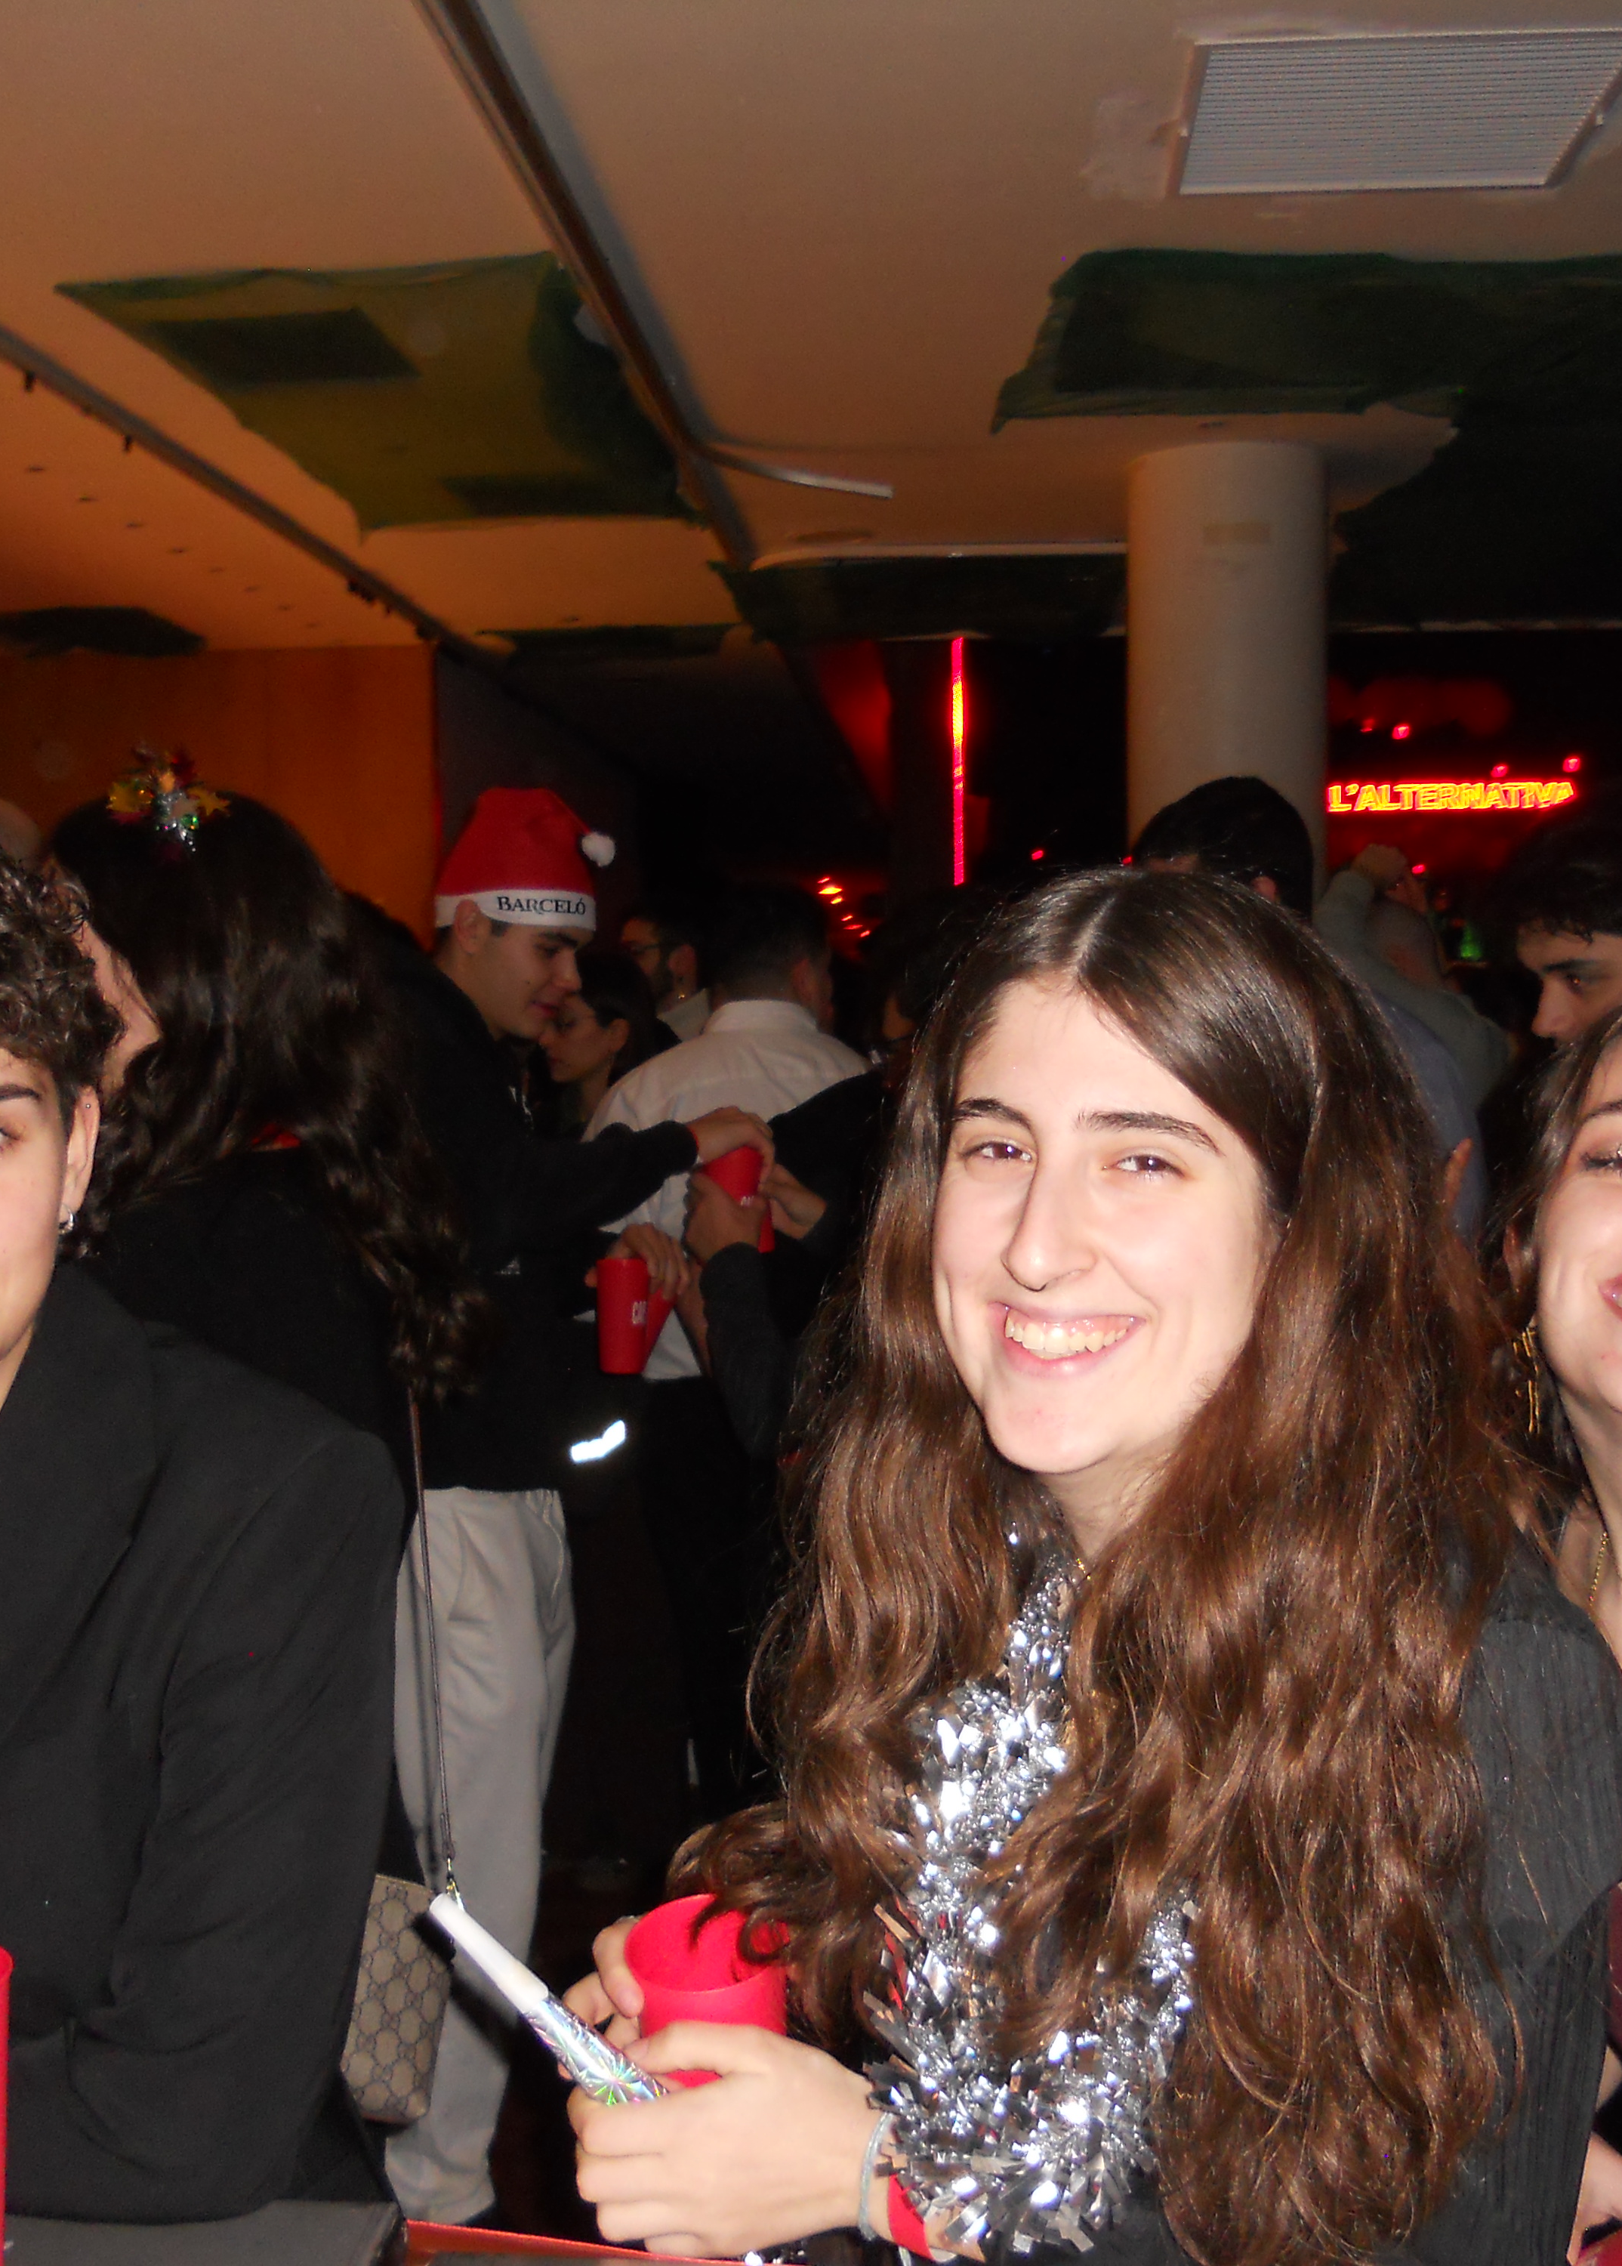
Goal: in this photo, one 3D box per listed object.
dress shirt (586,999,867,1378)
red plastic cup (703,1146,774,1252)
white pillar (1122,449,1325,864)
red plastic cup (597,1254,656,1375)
[{"bbox_3d":[-0.100,0.089,3.620,0.500,0.600,0.300,0,2,12],"label":"dress shirt"},{"bbox_3d":[-0.085,0.071,2.880,0.065,0.143,0.065,-8,2,0],"label":"red plastic cup"},{"bbox_3d":[0.935,-0.118,5.360,0.451,2.760,0.451,0,2,0],"label":"white pillar"},{"bbox_3d":[-0.234,0.228,2.950,0.065,0.147,0.065,0,2,0],"label":"red plastic cup"}]

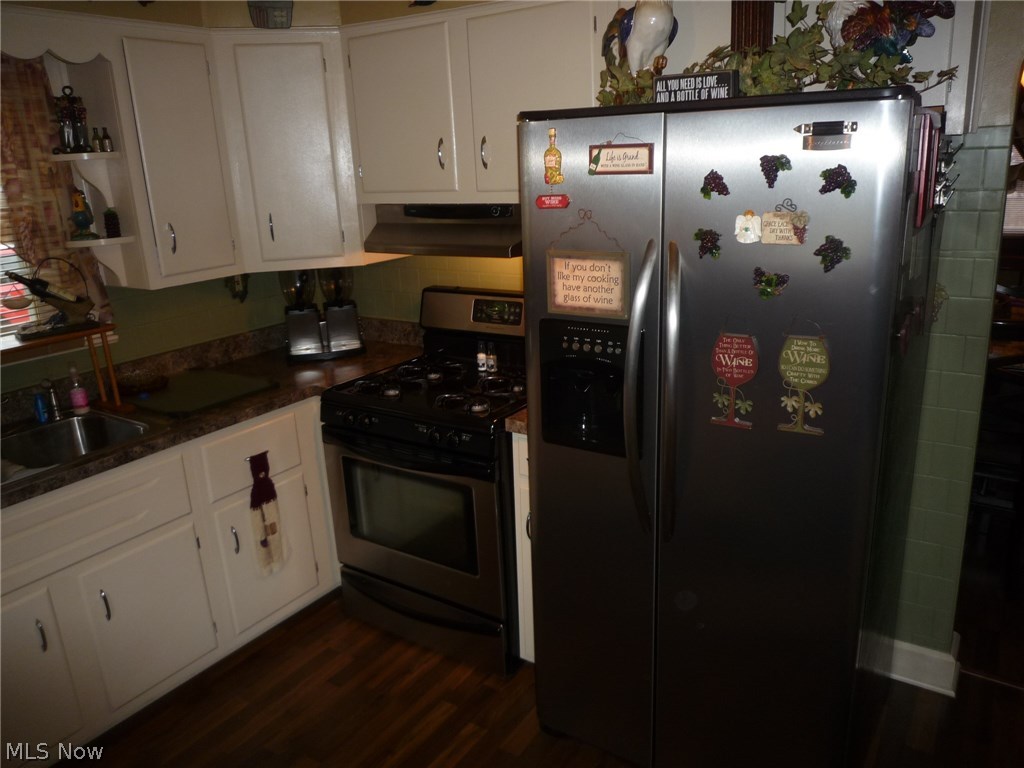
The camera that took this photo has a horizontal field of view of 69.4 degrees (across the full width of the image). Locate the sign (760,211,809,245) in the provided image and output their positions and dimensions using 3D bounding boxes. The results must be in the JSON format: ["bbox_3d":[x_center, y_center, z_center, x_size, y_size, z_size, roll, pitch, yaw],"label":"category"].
[{"bbox_3d":[0.544,-0.310,1.471,0.093,0.067,0.012,7,19,30],"label":"sign"}]

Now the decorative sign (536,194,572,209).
[{"bbox_3d":[0.099,-0.438,1.779,0.089,0.032,0.006,8,20,32],"label":"decorative sign"}]

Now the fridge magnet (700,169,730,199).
[{"bbox_3d":[0.428,-0.419,1.551,0.061,0.058,0.015,6,18,27],"label":"fridge magnet"}]

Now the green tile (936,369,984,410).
[{"bbox_3d":[1.296,0.023,2.132,0.110,0.108,0.009,8,19,33],"label":"green tile"}]

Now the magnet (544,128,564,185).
[{"bbox_3d":[0.097,-0.523,1.701,0.049,0.125,0.012,6,18,27],"label":"magnet"}]

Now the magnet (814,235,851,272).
[{"bbox_3d":[0.638,-0.259,1.472,0.060,0.071,0.014,8,20,32],"label":"magnet"}]

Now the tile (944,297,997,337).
[{"bbox_3d":[1.285,-0.186,2.073,0.110,0.108,0.009,8,19,33],"label":"tile"}]

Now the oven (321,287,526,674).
[{"bbox_3d":[-0.193,0.299,2.779,0.757,1.184,0.710,8,20,32],"label":"oven"}]

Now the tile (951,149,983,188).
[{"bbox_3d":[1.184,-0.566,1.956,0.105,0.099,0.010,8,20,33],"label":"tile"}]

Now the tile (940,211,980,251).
[{"bbox_3d":[1.196,-0.411,1.997,0.105,0.104,0.010,8,20,33],"label":"tile"}]

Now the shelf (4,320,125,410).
[{"bbox_3d":[-1.561,0.030,2.180,0.210,0.287,0.780,8,20,33],"label":"shelf"}]

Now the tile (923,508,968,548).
[{"bbox_3d":[1.318,0.444,2.251,0.109,0.108,0.009,8,19,33],"label":"tile"}]

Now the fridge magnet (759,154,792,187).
[{"bbox_3d":[0.532,-0.430,1.491,0.062,0.065,0.015,6,18,27],"label":"fridge magnet"}]

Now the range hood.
[{"bbox_3d":[-0.152,-0.569,2.634,0.757,0.155,0.470,8,20,32],"label":"range hood"}]

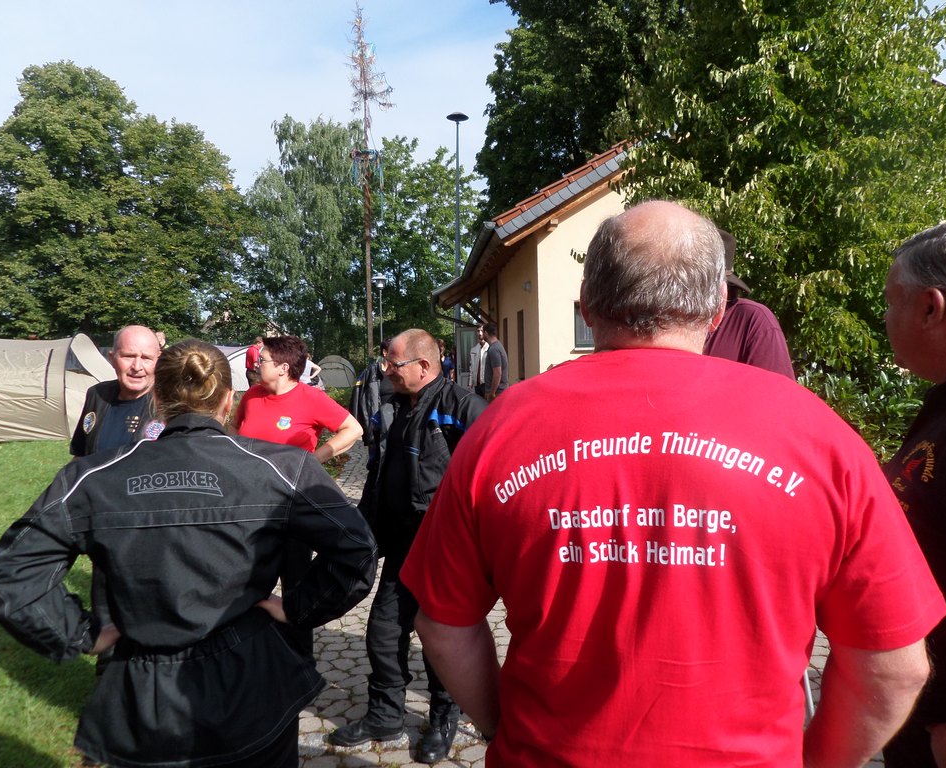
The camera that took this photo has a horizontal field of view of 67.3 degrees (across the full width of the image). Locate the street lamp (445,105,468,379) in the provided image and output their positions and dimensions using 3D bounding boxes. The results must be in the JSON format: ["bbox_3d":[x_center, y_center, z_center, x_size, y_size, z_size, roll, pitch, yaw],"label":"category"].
[{"bbox_3d":[-0.377,-3.449,19.725,0.620,8.080,0.620,-1,3,0],"label":"street lamp"}]

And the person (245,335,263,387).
[{"bbox_3d":[-5.711,-0.393,18.600,0.450,1.740,0.500,-2,3,-18],"label":"person"}]

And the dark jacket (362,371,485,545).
[{"bbox_3d":[-0.185,0.311,2.890,0.380,0.740,0.580,-4,4,-42],"label":"dark jacket"}]

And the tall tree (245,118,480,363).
[{"bbox_3d":[-5.699,-7.215,36.620,12.000,13.200,10.500,0,4,0],"label":"tall tree"}]

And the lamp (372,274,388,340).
[{"bbox_3d":[-3.380,-1.887,26.120,0.600,4.330,0.600,-1,3,0],"label":"lamp"}]

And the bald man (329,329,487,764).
[{"bbox_3d":[-0.231,0.648,2.922,0.500,1.740,0.600,-4,4,-42],"label":"bald man"}]

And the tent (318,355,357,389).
[{"bbox_3d":[-5.519,-0.502,28.500,1.800,1.400,1.900,0,3,12],"label":"tent"}]

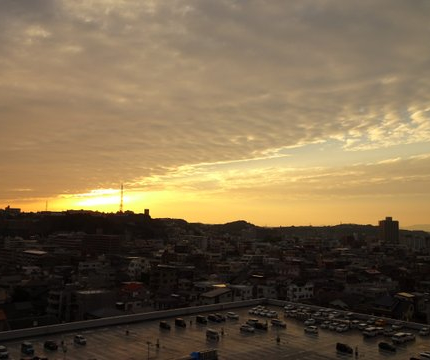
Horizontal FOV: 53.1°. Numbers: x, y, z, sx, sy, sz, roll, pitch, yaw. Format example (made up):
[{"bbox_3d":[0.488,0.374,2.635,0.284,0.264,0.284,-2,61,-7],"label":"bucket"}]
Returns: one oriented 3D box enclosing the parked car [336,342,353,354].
[{"bbox_3d":[30.830,40.000,102.300,1.660,1.550,3.880,6,-9,-39],"label":"parked car"}]

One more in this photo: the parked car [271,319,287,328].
[{"bbox_3d":[18.151,40.964,122.336,1.660,1.660,4.340,6,-9,-39],"label":"parked car"}]

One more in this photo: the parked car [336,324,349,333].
[{"bbox_3d":[34.535,40.406,116.750,3.900,1.550,1.640,6,-9,-39],"label":"parked car"}]

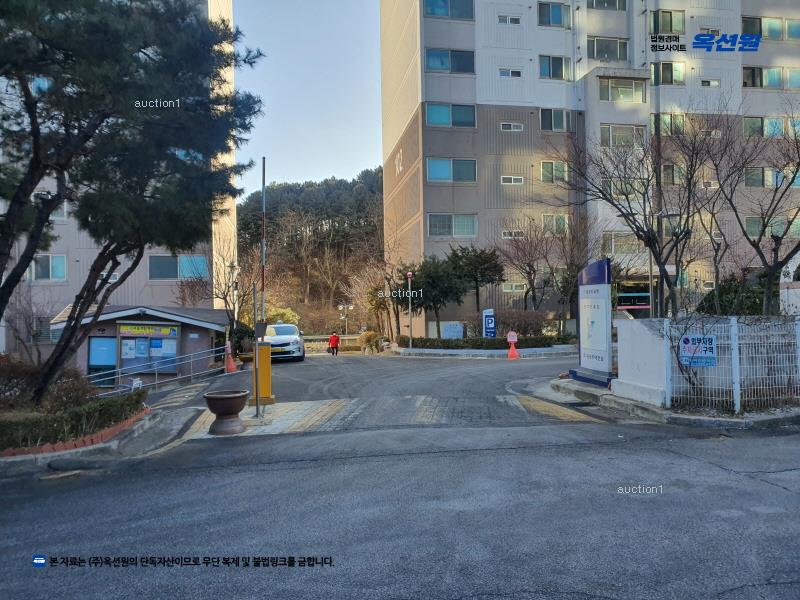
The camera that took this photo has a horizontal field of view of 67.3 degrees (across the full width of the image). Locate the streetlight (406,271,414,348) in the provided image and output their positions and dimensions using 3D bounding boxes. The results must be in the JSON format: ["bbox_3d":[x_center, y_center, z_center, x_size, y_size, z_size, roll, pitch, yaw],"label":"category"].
[{"bbox_3d":[0.450,0.440,25.800,0.320,3.360,0.320,-1,0,0],"label":"streetlight"}]

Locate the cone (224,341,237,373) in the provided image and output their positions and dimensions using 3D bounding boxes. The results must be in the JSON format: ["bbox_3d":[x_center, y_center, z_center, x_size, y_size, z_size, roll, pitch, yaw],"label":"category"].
[{"bbox_3d":[-5.404,1.811,19.300,0.370,0.990,0.370,-1,0,-10],"label":"cone"}]

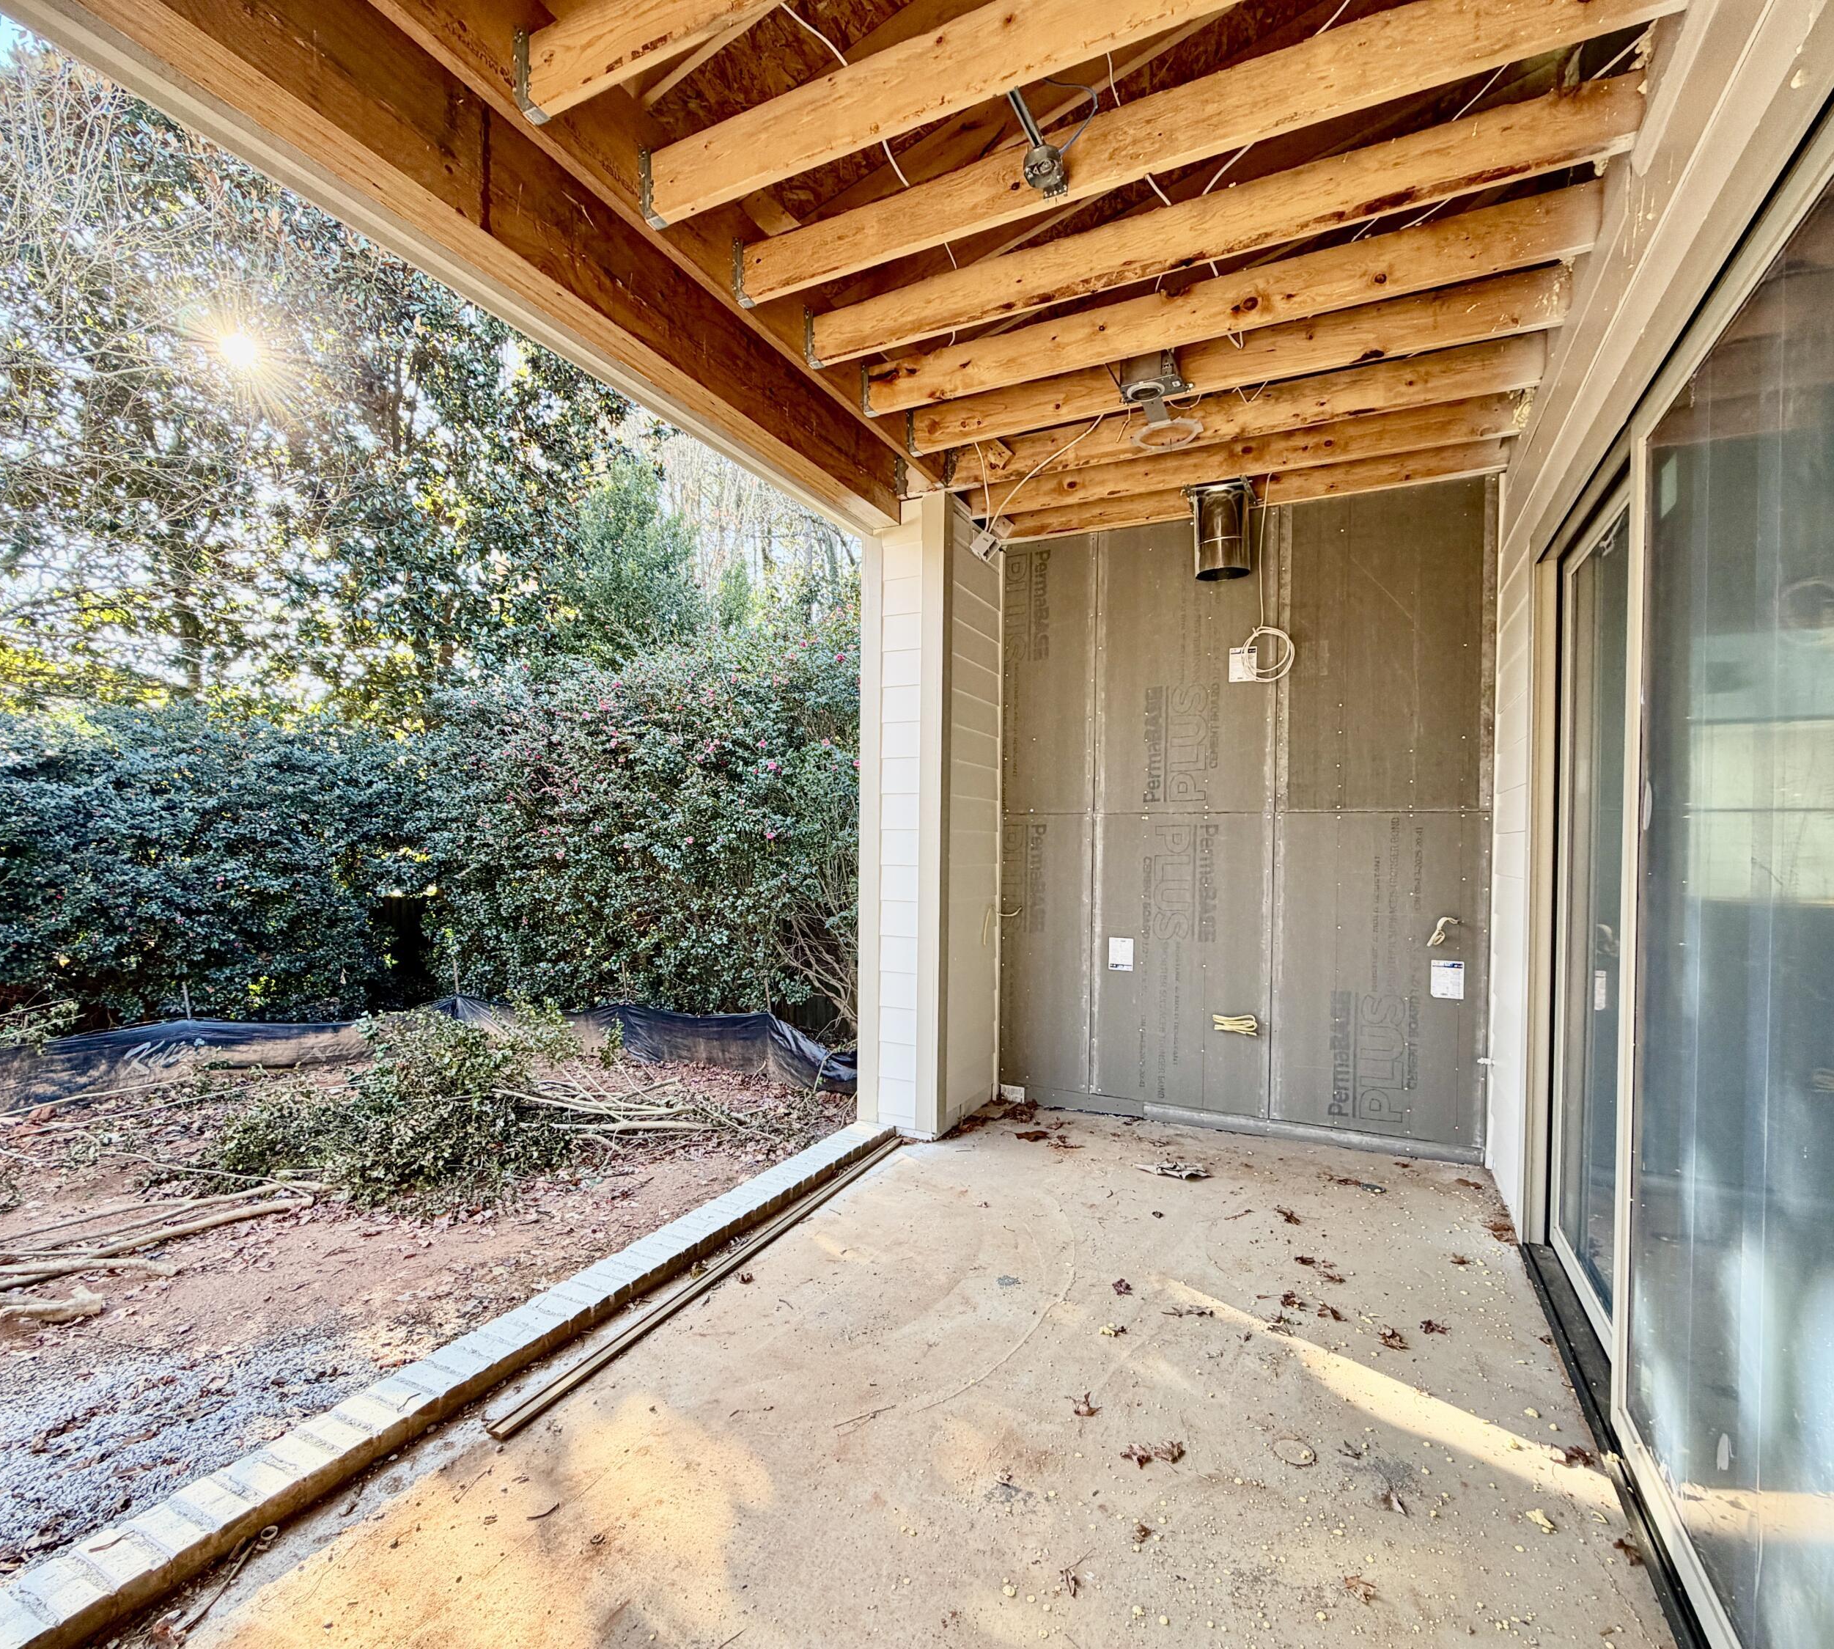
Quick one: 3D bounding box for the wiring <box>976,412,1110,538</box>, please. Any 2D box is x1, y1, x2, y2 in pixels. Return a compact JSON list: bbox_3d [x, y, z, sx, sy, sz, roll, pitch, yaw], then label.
[{"bbox_3d":[0.576,-1.613,4.160,0.780,0.180,0.750,1,0,27],"label":"wiring"}]

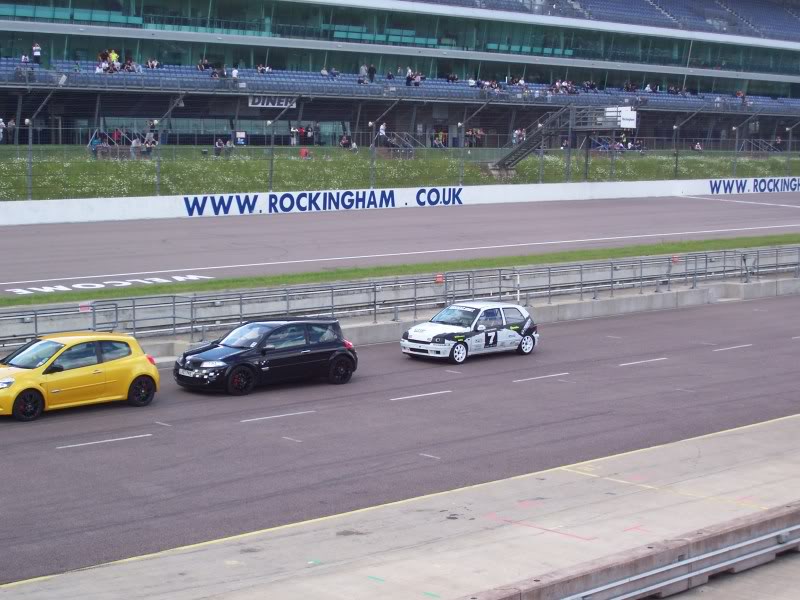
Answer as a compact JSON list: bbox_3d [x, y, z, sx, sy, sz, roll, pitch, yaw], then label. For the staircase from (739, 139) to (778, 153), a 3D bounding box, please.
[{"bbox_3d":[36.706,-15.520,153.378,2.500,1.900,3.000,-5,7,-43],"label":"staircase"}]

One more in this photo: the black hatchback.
[{"bbox_3d":[-2.915,1.175,33.350,4.220,1.440,1.780,-4,7,-40],"label":"black hatchback"}]

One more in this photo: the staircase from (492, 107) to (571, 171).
[{"bbox_3d":[9.933,-12.272,115.222,1.600,4.600,6.400,-5,7,-43],"label":"staircase"}]

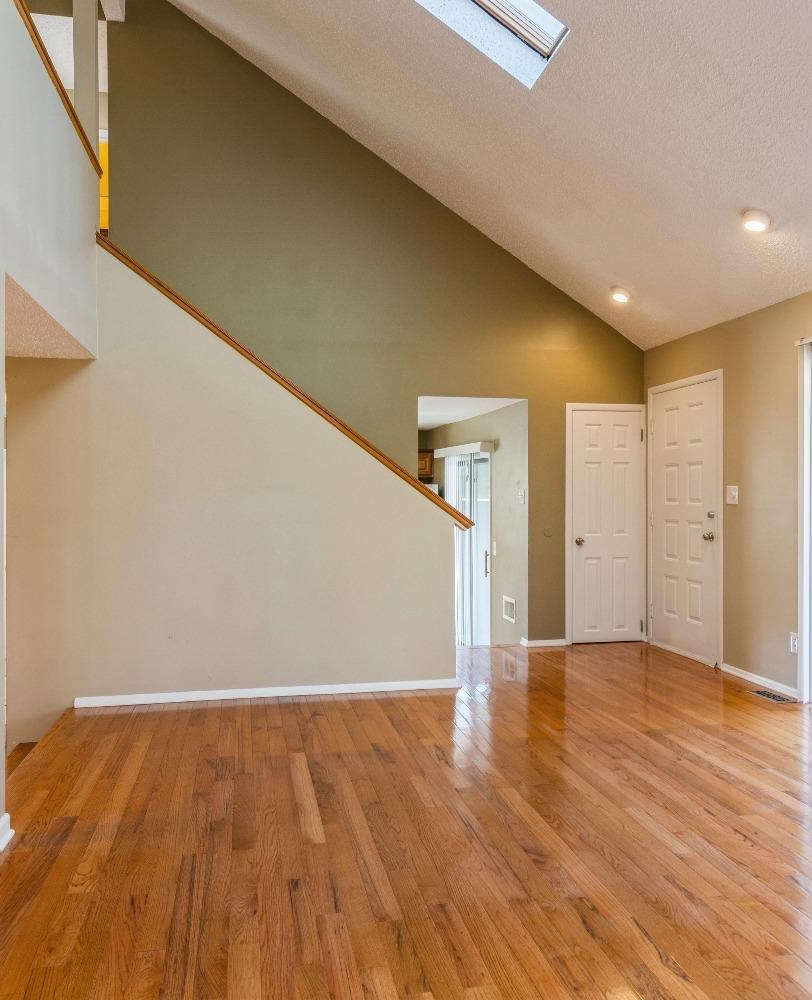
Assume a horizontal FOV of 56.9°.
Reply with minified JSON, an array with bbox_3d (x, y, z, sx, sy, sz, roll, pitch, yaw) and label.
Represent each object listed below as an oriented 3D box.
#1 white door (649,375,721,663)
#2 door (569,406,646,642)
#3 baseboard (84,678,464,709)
[{"bbox_3d":[2.186,0.160,5.870,0.060,2.120,0.953,0,0,-13],"label":"white door"},{"bbox_3d":[1.706,0.205,6.404,0.720,2.030,0.060,0,0,-12],"label":"door"},{"bbox_3d":[-0.797,1.190,4.637,2.337,0.060,0.015,0,0,-11],"label":"baseboard"}]

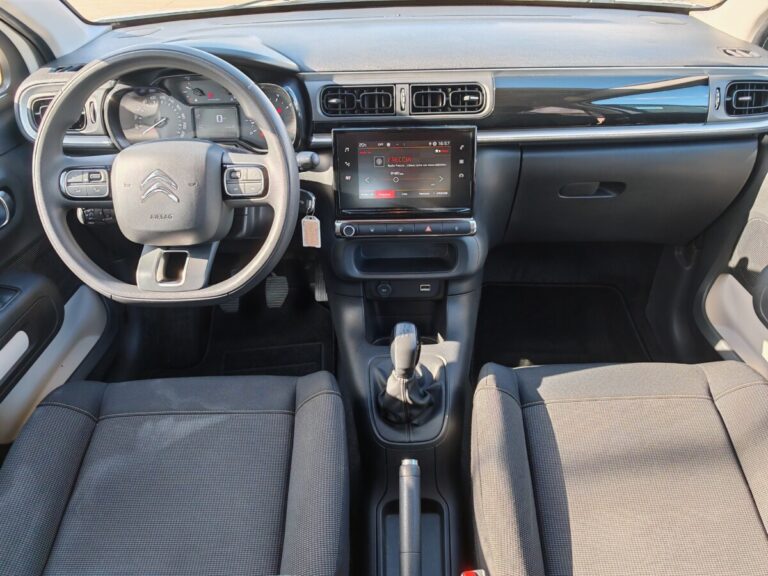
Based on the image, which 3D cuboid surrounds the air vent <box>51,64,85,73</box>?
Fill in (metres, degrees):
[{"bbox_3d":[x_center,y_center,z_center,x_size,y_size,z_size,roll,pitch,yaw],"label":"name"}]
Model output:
[{"bbox_3d":[-0.541,-0.377,1.030,0.070,0.015,0.037,-5,24,-7],"label":"air vent"}]

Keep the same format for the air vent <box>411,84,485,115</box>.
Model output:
[{"bbox_3d":[0.110,-0.329,1.045,0.128,0.052,0.035,-1,22,0],"label":"air vent"}]

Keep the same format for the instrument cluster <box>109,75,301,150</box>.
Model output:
[{"bbox_3d":[-0.313,-0.307,1.050,0.325,0.126,0.070,-1,15,0],"label":"instrument cluster"}]

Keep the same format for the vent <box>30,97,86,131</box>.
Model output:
[{"bbox_3d":[-0.547,-0.295,1.010,0.093,0.052,0.035,-8,23,-10],"label":"vent"}]

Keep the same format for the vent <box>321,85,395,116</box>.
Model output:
[{"bbox_3d":[-0.046,-0.327,1.045,0.128,0.052,0.035,-1,22,0],"label":"vent"}]

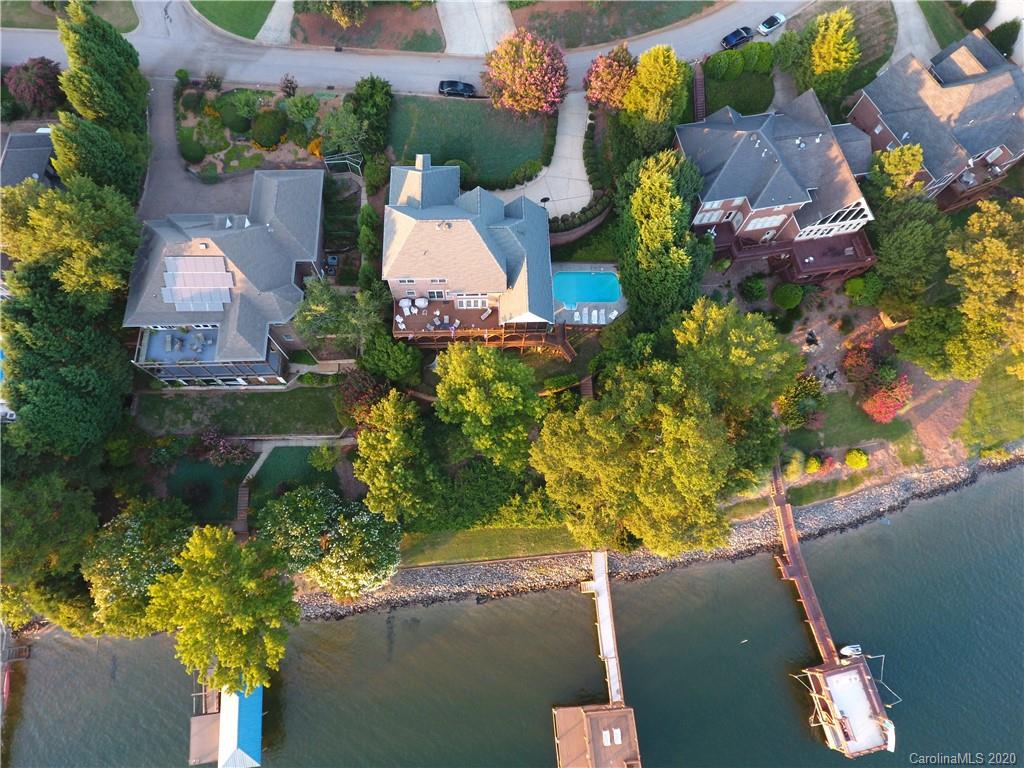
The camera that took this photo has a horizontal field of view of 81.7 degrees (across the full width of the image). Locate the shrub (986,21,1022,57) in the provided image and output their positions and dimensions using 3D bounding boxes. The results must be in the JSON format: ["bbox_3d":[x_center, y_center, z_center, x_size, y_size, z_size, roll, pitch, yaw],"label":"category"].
[{"bbox_3d":[68.330,-48.040,82.300,3.300,4.200,3.800,1,70,-2],"label":"shrub"}]

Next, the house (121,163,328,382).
[{"bbox_3d":[-32.820,-13.700,70.110,20.500,14.500,24.500,1,70,-2],"label":"house"}]

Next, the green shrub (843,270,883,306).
[{"bbox_3d":[44.589,-12.126,75.083,4.400,3.200,4.600,1,69,-2],"label":"green shrub"}]

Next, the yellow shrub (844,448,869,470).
[{"bbox_3d":[39.209,8.588,67.343,2.546,1.600,2.525,0,70,0],"label":"yellow shrub"}]

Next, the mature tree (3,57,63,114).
[{"bbox_3d":[-59.313,-36.803,73.701,6.300,6.000,7.200,0,70,0],"label":"mature tree"}]

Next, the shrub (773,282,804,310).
[{"bbox_3d":[32.229,-10.205,68.979,3.555,2.300,3.460,0,70,0],"label":"shrub"}]

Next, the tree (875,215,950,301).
[{"bbox_3d":[45.684,-14.214,68.496,7.800,8.500,9.200,0,70,0],"label":"tree"}]

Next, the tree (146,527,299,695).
[{"bbox_3d":[-29.240,23.060,61.330,14.140,14.000,15.950,1,70,-2],"label":"tree"}]

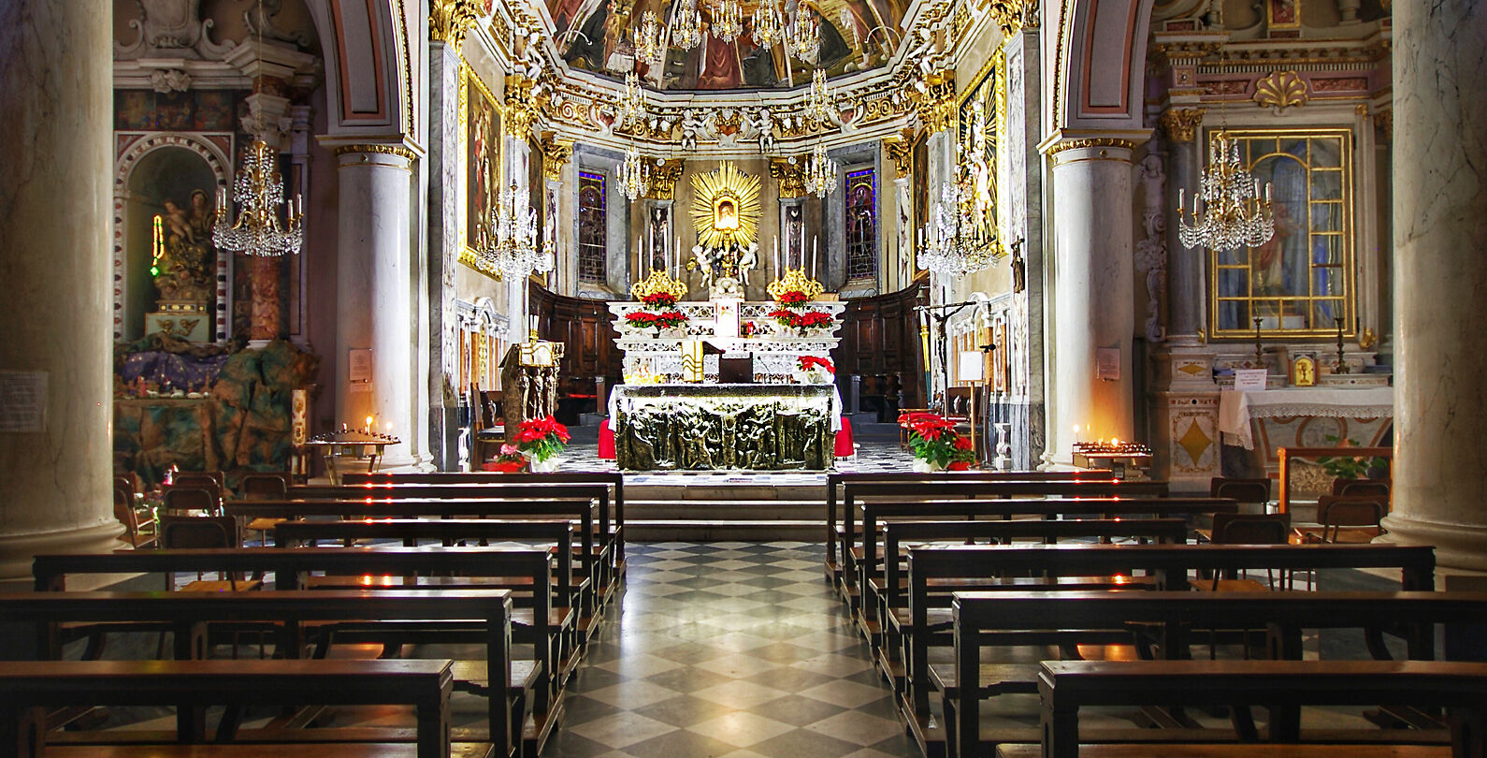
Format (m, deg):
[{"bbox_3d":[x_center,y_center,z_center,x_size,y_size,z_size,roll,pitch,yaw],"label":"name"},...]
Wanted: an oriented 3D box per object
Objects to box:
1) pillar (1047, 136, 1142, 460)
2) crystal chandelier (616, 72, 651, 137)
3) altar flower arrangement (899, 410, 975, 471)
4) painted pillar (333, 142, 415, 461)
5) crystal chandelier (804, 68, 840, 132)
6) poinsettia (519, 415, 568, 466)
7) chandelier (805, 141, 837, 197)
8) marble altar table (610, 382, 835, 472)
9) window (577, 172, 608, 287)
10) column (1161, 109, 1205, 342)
[{"bbox_3d":[3.680,-0.590,9.750,1.000,3.780,1.000,0,0,-1],"label":"pillar"},{"bbox_3d":[-1.740,-4.370,14.800,0.540,0.980,0.540,0,0,-1],"label":"crystal chandelier"},{"bbox_3d":[2.285,0.765,11.000,0.800,0.760,0.680,0,0,-1],"label":"altar flower arrangement"},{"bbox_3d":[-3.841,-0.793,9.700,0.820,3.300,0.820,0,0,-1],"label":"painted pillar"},{"bbox_3d":[1.229,-4.405,14.700,0.550,0.950,0.550,0,0,-1],"label":"crystal chandelier"},{"bbox_3d":[-2.290,0.760,10.750,0.600,0.650,0.580,0,0,-1],"label":"poinsettia"},{"bbox_3d":[1.240,-3.310,14.800,0.510,0.880,0.510,0,0,-1],"label":"chandelier"},{"bbox_3d":[-0.232,0.604,12.030,2.700,1.060,0.900,0,0,-1],"label":"marble altar table"},{"bbox_3d":[-3.000,-3.030,18.600,0.120,2.320,0.720,1,0,44],"label":"window"},{"bbox_3d":[5.356,-1.885,11.400,0.480,2.830,0.480,0,0,-1],"label":"column"}]

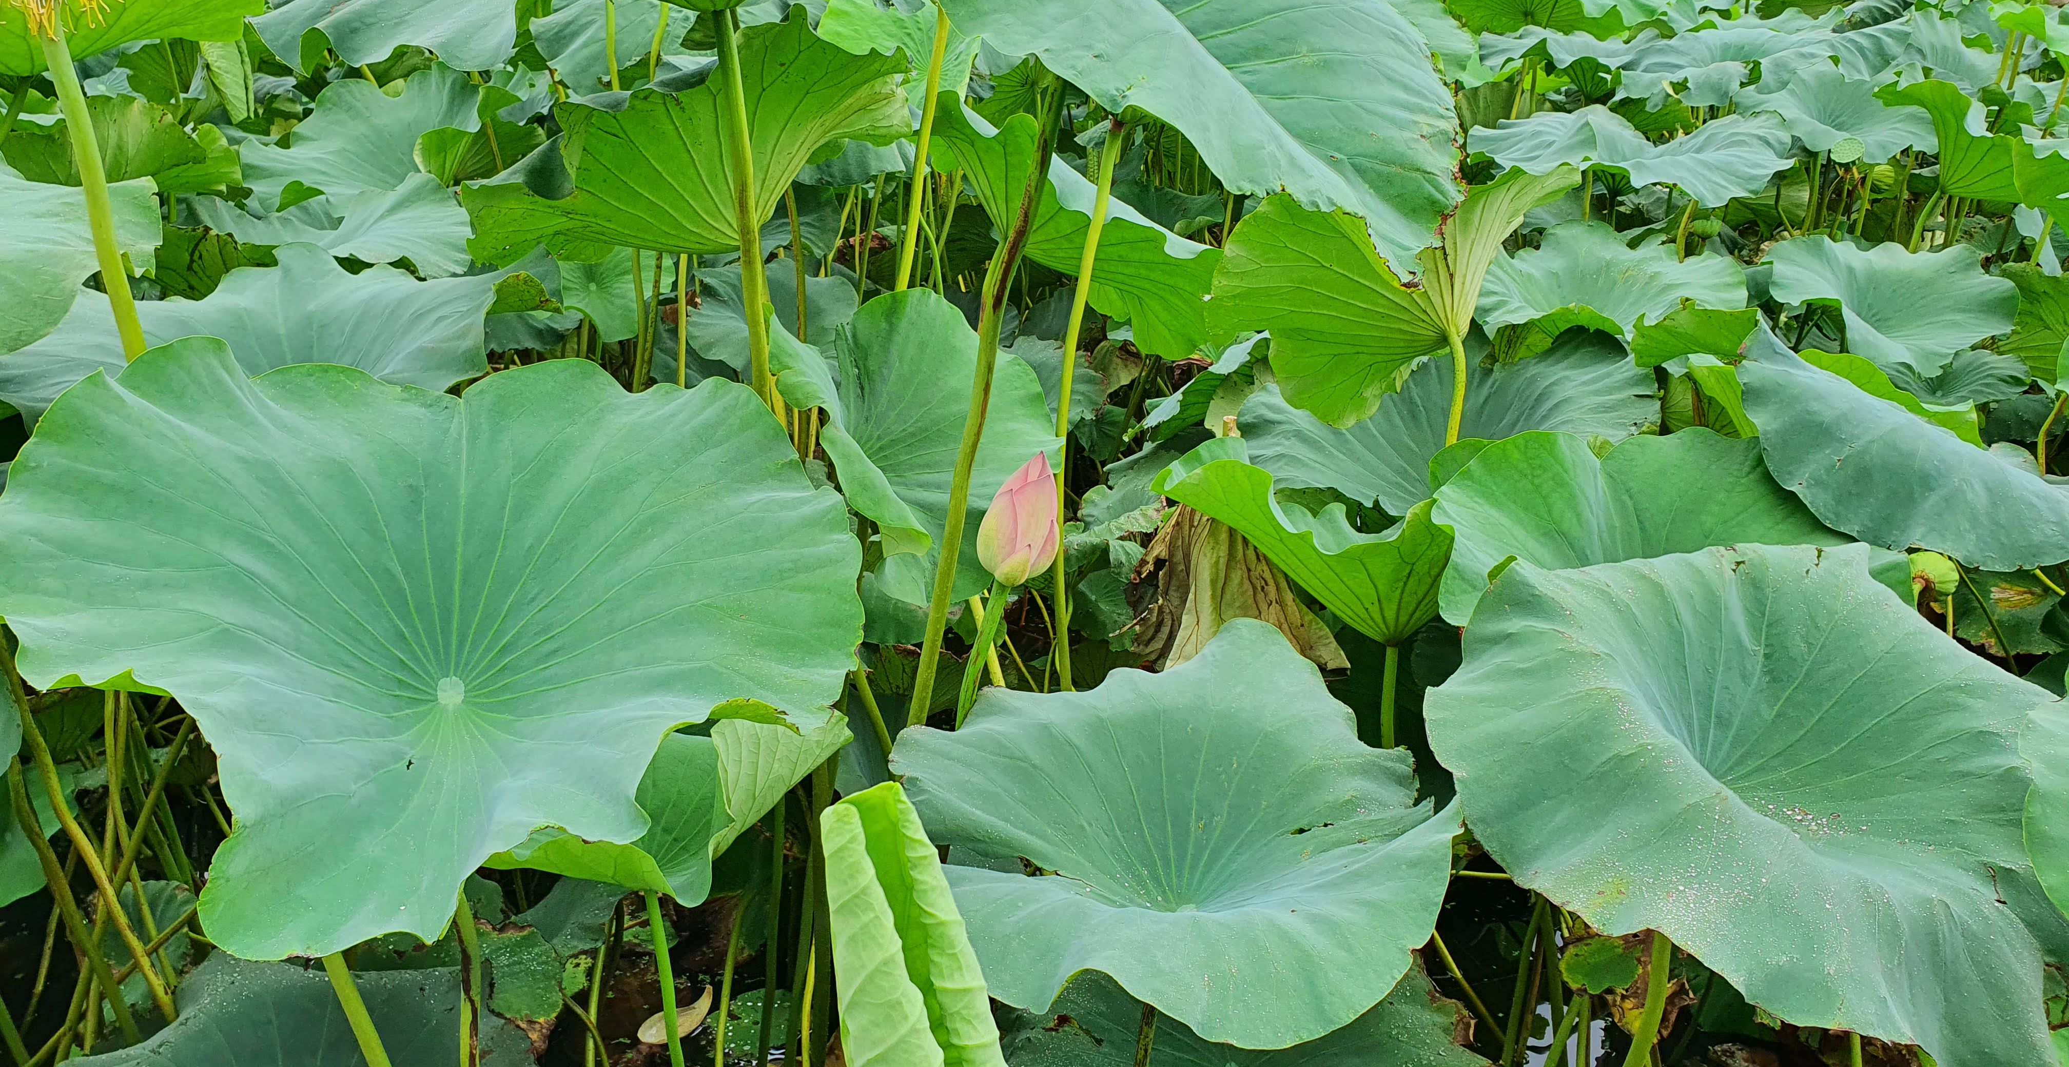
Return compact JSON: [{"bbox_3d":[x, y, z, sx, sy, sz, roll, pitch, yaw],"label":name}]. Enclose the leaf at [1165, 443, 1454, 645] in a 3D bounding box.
[{"bbox_3d":[0.299,0.010,1.650,0.360,0.200,0.340,-5,15,2],"label":"leaf"}]

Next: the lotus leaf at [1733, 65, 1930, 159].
[{"bbox_3d":[2.059,-1.079,4.000,0.490,0.190,0.490,0,29,0],"label":"lotus leaf"}]

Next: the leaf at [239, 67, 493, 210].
[{"bbox_3d":[-1.153,-0.666,2.700,0.400,0.180,0.420,0,32,0],"label":"leaf"}]

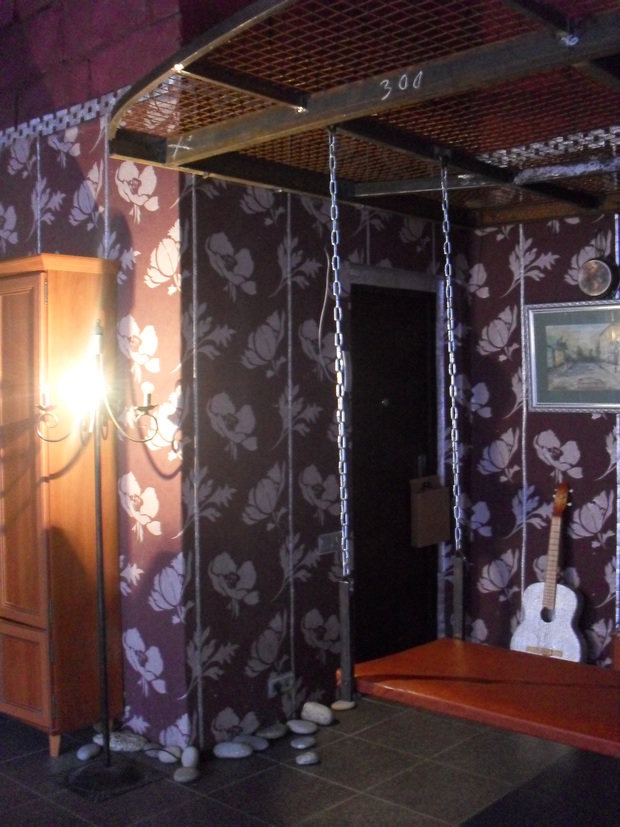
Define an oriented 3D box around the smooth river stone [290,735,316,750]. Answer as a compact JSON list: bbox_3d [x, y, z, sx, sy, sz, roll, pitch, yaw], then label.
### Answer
[{"bbox_3d":[-0.027,1.342,3.692,0.110,0.038,0.069,-1,2,-31],"label":"smooth river stone"}]

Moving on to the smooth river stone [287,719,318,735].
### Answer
[{"bbox_3d":[-0.031,1.307,3.784,0.131,0.048,0.089,0,2,18],"label":"smooth river stone"}]

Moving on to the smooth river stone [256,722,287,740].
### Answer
[{"bbox_3d":[-0.162,1.335,3.810,0.157,0.048,0.090,-2,2,-42],"label":"smooth river stone"}]

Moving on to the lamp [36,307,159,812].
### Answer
[{"bbox_3d":[-0.777,0.516,3.380,0.455,1.720,0.450,0,2,0],"label":"lamp"}]

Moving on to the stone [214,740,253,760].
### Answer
[{"bbox_3d":[-0.300,1.315,3.547,0.154,0.048,0.105,0,1,0],"label":"stone"}]

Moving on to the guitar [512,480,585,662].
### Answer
[{"bbox_3d":[1.223,0.823,4.508,0.370,0.965,0.110,-1,-13,42],"label":"guitar"}]

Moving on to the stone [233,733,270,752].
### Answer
[{"bbox_3d":[-0.240,1.340,3.687,0.160,0.045,0.091,0,2,27],"label":"stone"}]

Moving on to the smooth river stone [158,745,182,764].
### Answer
[{"bbox_3d":[-0.550,1.344,3.570,0.090,0.050,0.110,0,2,2],"label":"smooth river stone"}]

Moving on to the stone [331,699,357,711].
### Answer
[{"bbox_3d":[0.151,1.305,4.058,0.110,0.035,0.071,-1,1,-6],"label":"stone"}]

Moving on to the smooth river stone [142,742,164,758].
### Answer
[{"bbox_3d":[-0.619,1.347,3.625,0.071,0.042,0.123,-2,2,-43],"label":"smooth river stone"}]

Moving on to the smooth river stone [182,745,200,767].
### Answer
[{"bbox_3d":[-0.463,1.334,3.519,0.066,0.072,0.092,-1,2,-12],"label":"smooth river stone"}]

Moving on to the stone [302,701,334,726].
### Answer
[{"bbox_3d":[0.029,1.283,3.877,0.144,0.089,0.098,1,2,37],"label":"stone"}]

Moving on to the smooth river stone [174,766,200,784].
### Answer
[{"bbox_3d":[-0.450,1.322,3.320,0.094,0.047,0.071,-1,1,-6],"label":"smooth river stone"}]

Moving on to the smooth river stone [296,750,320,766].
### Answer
[{"bbox_3d":[-0.007,1.347,3.540,0.101,0.037,0.065,-2,2,-36],"label":"smooth river stone"}]

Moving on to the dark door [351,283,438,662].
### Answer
[{"bbox_3d":[0.409,0.336,4.588,0.060,1.941,0.739,1,2,42],"label":"dark door"}]

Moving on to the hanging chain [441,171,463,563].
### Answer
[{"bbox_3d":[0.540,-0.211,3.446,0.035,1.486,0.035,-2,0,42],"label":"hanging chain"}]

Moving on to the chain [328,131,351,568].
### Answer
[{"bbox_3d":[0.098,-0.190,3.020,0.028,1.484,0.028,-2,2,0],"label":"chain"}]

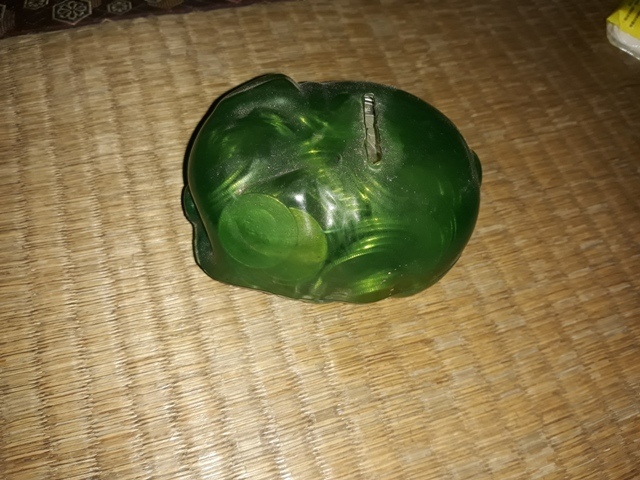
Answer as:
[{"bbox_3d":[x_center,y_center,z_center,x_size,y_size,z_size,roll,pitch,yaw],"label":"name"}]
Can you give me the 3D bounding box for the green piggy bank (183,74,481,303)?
[{"bbox_3d":[0.006,-0.019,0.198,0.117,0.079,0.086,-4,63,-8],"label":"green piggy bank"}]

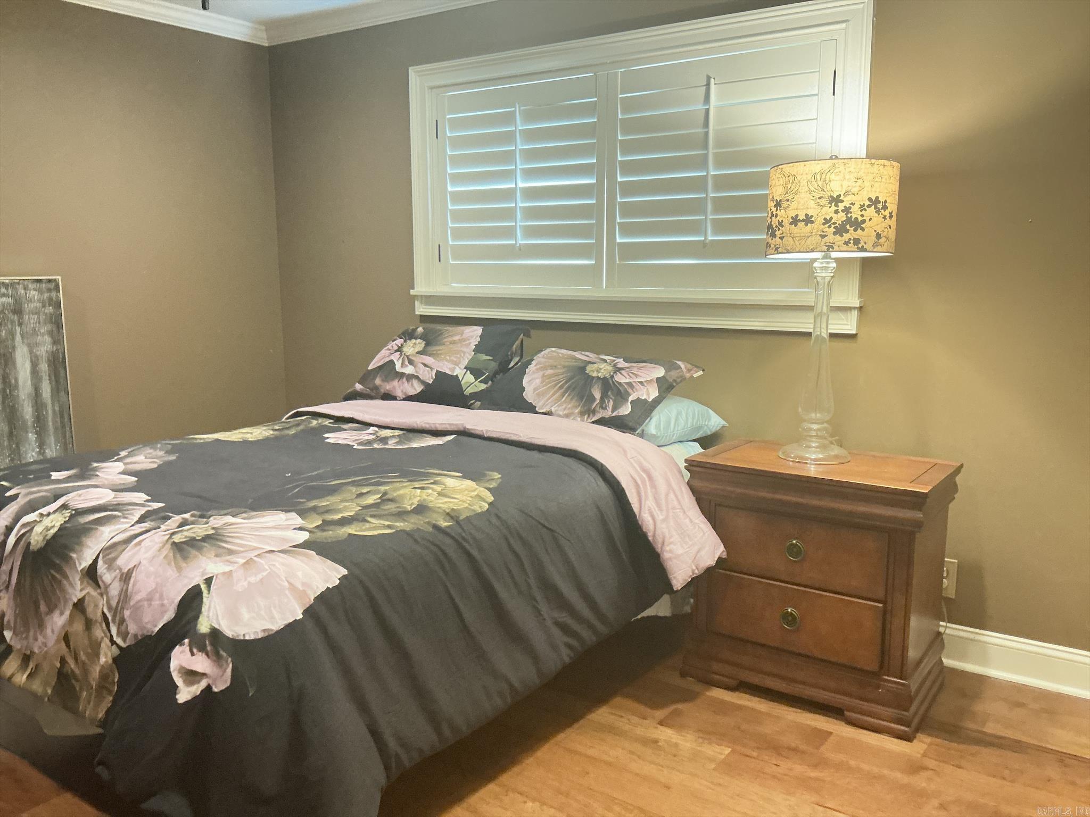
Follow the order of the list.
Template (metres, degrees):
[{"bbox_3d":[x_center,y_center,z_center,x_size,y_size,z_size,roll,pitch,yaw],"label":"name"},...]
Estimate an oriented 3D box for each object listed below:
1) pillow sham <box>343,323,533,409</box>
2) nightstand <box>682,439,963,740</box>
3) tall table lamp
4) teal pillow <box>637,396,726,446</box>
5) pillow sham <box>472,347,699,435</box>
[{"bbox_3d":[-0.417,-0.138,3.455,0.670,0.160,0.490,6,46,33],"label":"pillow sham"},{"bbox_3d":[0.816,0.500,2.660,0.695,0.698,0.400,7,12,35],"label":"nightstand"},{"bbox_3d":[0.821,-0.287,2.587,0.375,0.877,0.375,6,12,33],"label":"tall table lamp"},{"bbox_3d":[0.242,0.028,3.077,0.660,0.170,0.460,6,12,33],"label":"teal pillow"},{"bbox_3d":[0.143,-0.066,3.049,0.680,0.160,0.490,8,34,36],"label":"pillow sham"}]

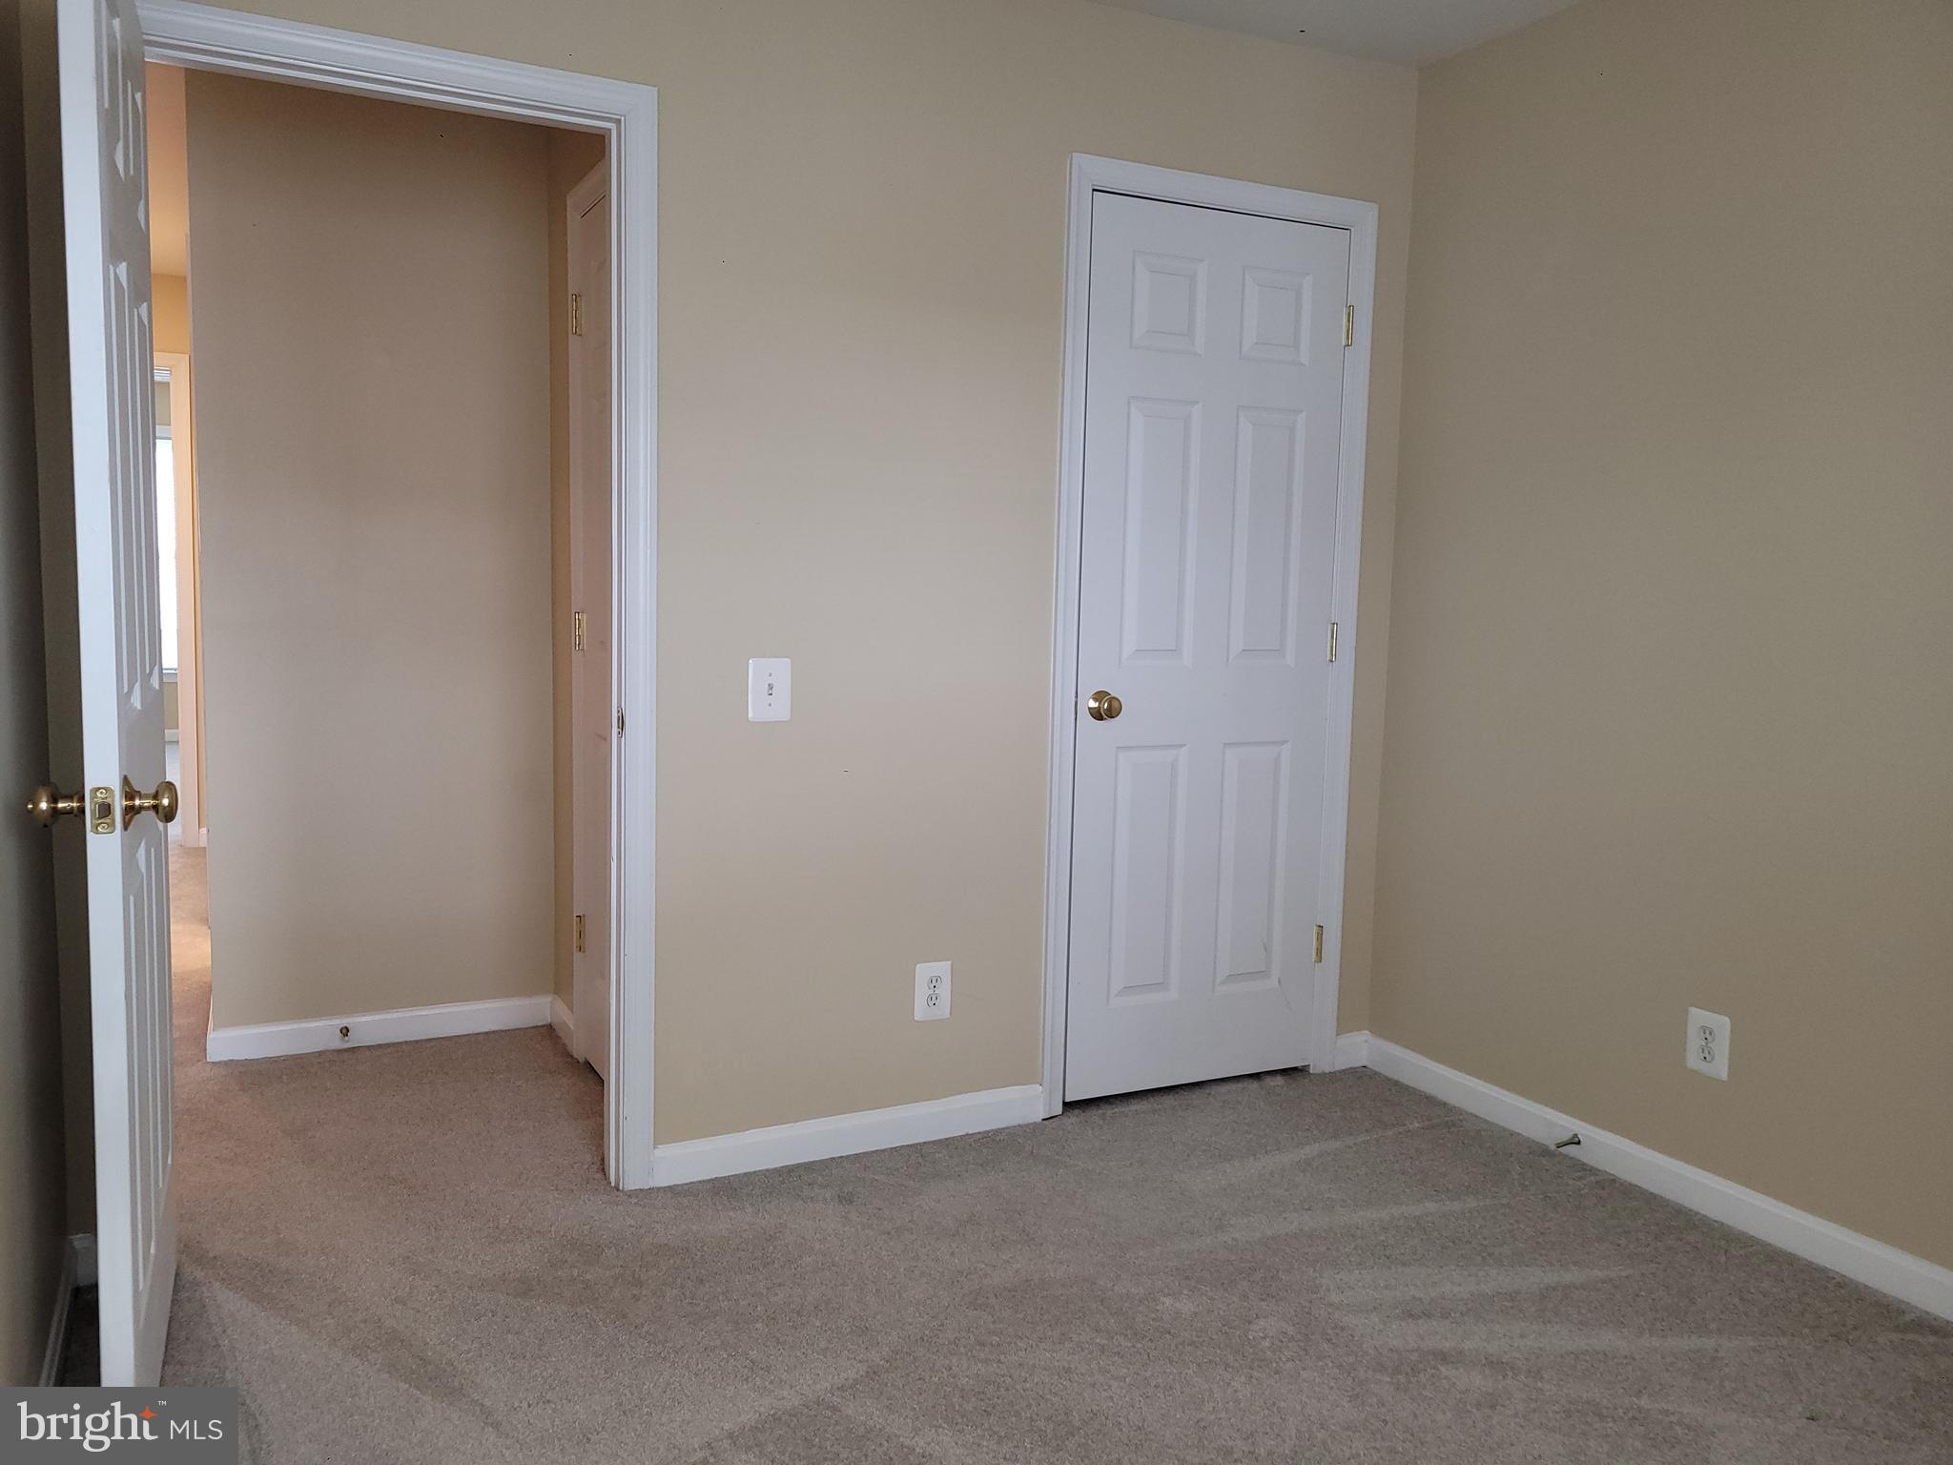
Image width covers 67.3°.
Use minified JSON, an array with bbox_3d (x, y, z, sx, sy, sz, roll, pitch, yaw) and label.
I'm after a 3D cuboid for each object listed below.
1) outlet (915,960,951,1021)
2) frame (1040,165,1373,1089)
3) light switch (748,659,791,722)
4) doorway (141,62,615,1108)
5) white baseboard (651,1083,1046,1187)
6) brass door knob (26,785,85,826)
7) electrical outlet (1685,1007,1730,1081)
[{"bbox_3d":[-0.089,0.558,3.155,0.081,0.125,0.010,-2,6,-27],"label":"outlet"},{"bbox_3d":[0.551,-0.180,3.395,0.843,2.121,0.030,-2,6,-27],"label":"frame"},{"bbox_3d":[-0.407,-0.084,2.918,0.083,0.125,0.014,-2,6,-27],"label":"light switch"},{"bbox_3d":[-1.061,-0.098,2.658,0.770,2.032,0.120,-2,6,-27],"label":"doorway"},{"bbox_3d":[-0.243,0.851,3.107,0.884,0.083,0.015,-2,6,-27],"label":"white baseboard"},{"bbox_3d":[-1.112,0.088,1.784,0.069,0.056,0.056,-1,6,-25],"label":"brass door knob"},{"bbox_3d":[1.431,0.613,2.877,0.010,0.124,0.083,-2,6,-27],"label":"electrical outlet"}]

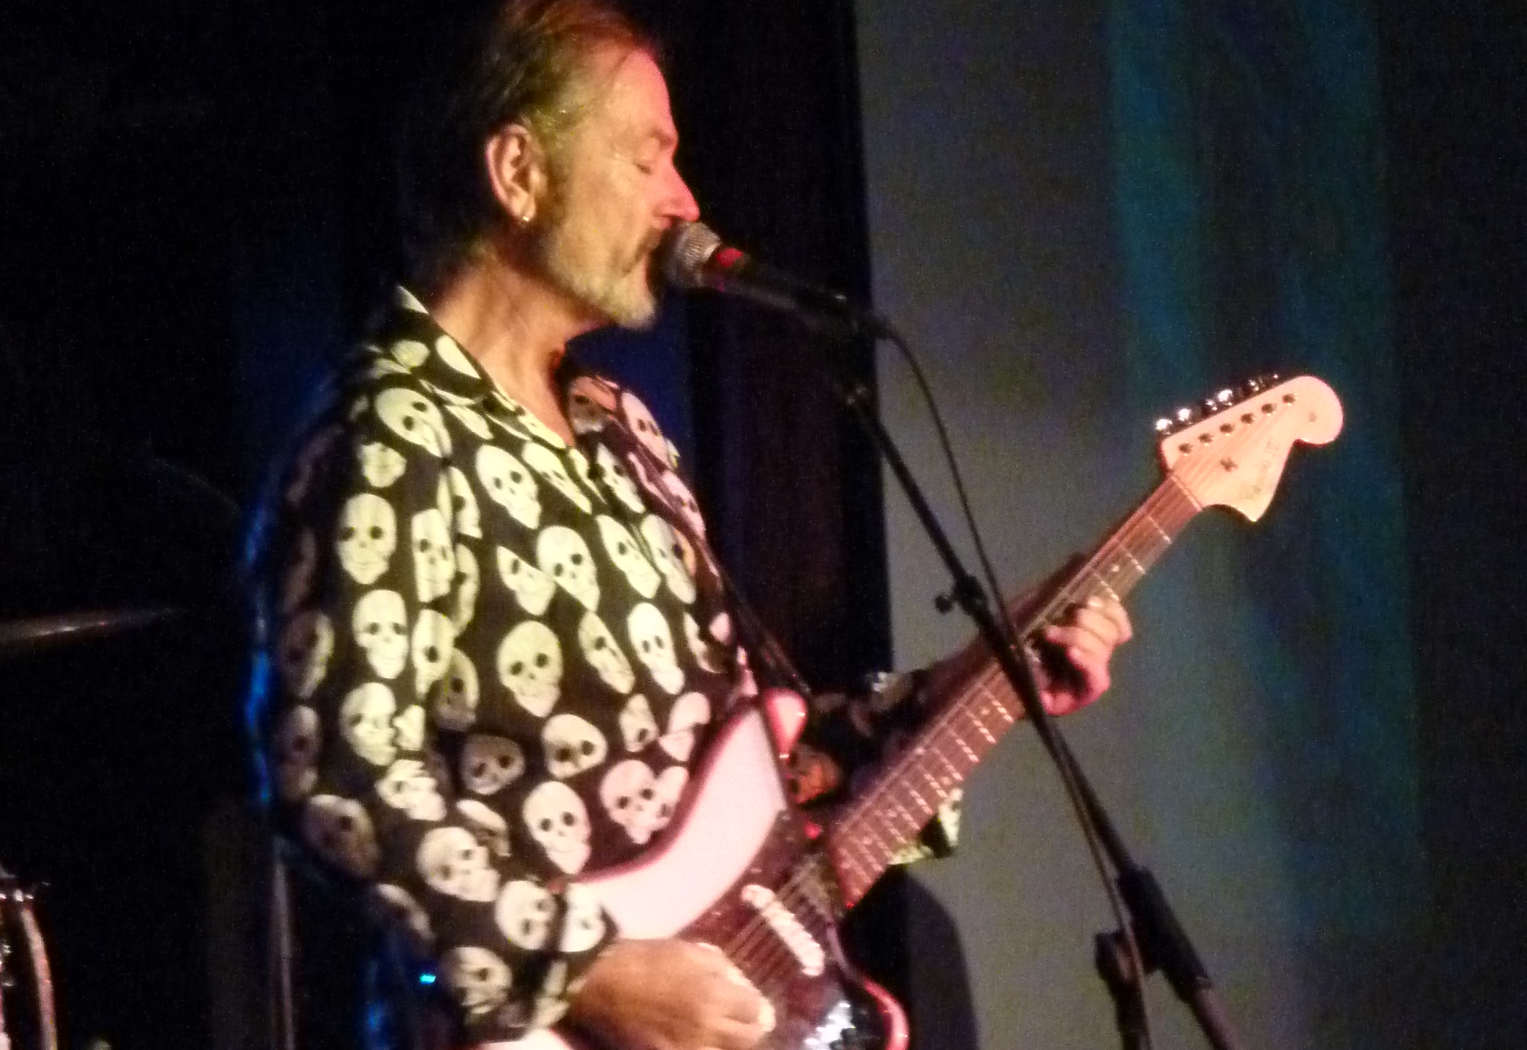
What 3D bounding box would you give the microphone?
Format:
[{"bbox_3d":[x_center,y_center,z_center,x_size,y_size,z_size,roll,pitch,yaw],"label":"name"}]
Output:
[{"bbox_3d":[0.005,-0.178,12.150,0.178,0.051,0.051,23,7,20],"label":"microphone"}]

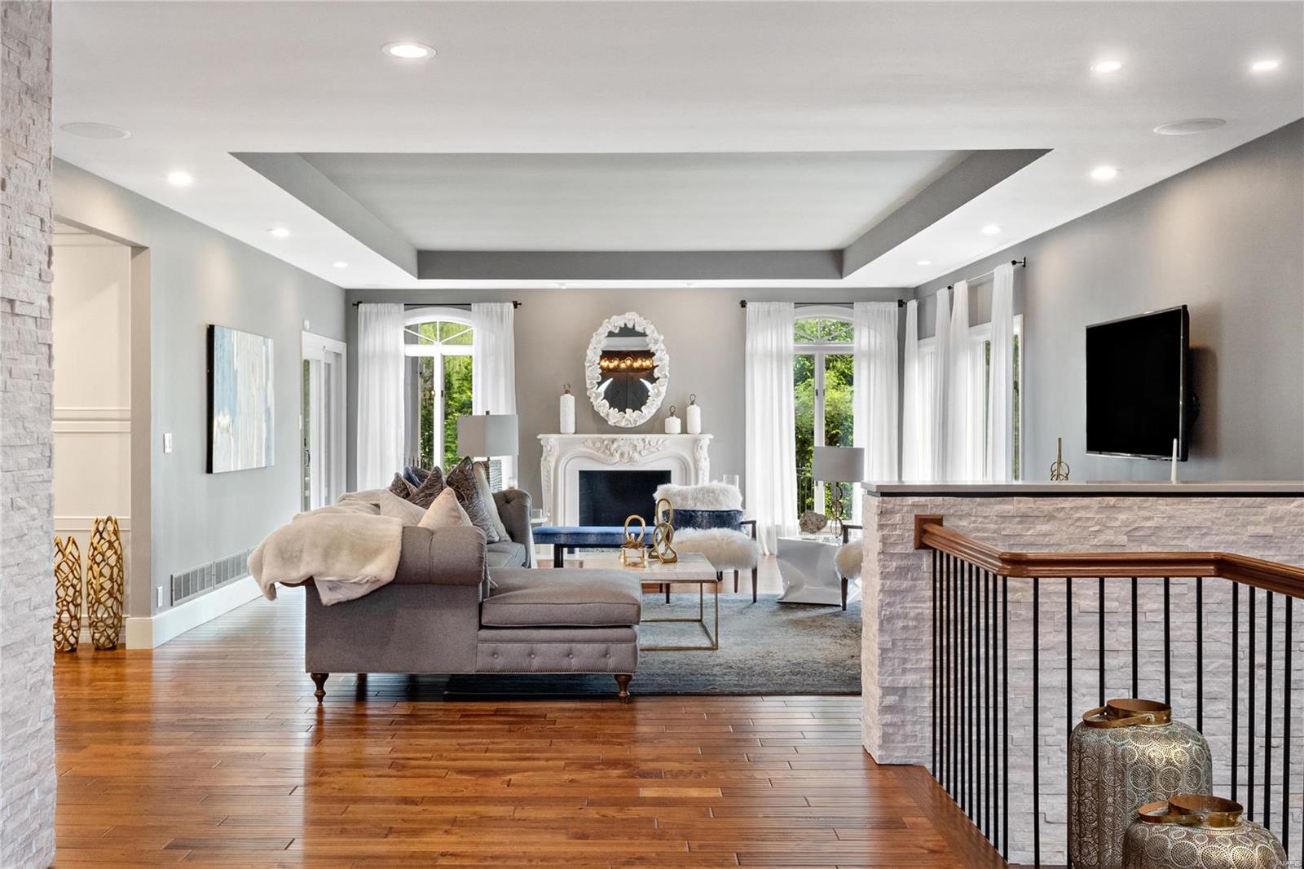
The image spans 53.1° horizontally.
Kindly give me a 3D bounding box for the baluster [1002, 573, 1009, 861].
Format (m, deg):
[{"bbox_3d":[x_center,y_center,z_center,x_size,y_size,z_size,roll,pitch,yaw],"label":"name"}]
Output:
[{"bbox_3d":[1.112,0.897,4.101,0.013,0.893,0.013,0,1,-1],"label":"baluster"}]

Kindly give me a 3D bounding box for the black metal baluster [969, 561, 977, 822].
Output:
[{"bbox_3d":[1.106,0.892,4.526,0.013,0.893,0.013,0,1,-1],"label":"black metal baluster"}]

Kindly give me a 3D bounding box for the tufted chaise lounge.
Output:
[{"bbox_3d":[-0.875,0.853,6.770,1.630,0.845,1.060,0,1,-1],"label":"tufted chaise lounge"}]

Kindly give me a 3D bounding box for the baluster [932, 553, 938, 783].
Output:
[{"bbox_3d":[1.098,0.884,5.061,0.013,0.893,0.013,0,1,-1],"label":"baluster"}]

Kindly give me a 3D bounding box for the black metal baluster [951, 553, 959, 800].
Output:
[{"bbox_3d":[1.103,0.889,4.739,0.013,0.893,0.013,0,1,-1],"label":"black metal baluster"}]

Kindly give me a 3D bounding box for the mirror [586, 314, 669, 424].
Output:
[{"bbox_3d":[-0.242,-0.633,12.762,0.822,1.127,0.101,0,1,-1],"label":"mirror"}]

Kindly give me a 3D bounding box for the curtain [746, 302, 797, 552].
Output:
[{"bbox_3d":[1.182,-0.062,12.930,0.510,2.490,0.120,0,1,-1],"label":"curtain"}]

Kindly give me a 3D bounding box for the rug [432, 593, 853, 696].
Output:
[{"bbox_3d":[0.406,1.277,8.440,2.960,0.015,3.800,0,1,-1],"label":"rug"}]

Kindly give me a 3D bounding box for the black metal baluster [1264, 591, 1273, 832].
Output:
[{"bbox_3d":[1.731,0.872,3.661,0.016,0.858,0.016,0,1,-1],"label":"black metal baluster"}]

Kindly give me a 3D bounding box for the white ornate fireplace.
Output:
[{"bbox_3d":[-0.251,0.586,12.590,1.679,1.193,0.425,0,1,-1],"label":"white ornate fireplace"}]

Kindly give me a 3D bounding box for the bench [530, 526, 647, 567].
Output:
[{"bbox_3d":[-0.111,0.988,10.911,1.699,0.435,0.485,0,1,-1],"label":"bench"}]

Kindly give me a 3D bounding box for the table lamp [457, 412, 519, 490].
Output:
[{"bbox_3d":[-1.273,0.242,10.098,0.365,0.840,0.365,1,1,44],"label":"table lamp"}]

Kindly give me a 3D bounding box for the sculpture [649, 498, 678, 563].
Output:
[{"bbox_3d":[0.070,0.605,8.151,0.172,0.399,0.192,0,1,-1],"label":"sculpture"}]

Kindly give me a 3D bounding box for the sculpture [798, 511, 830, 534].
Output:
[{"bbox_3d":[1.199,0.651,9.657,0.212,0.177,0.172,0,1,-1],"label":"sculpture"}]

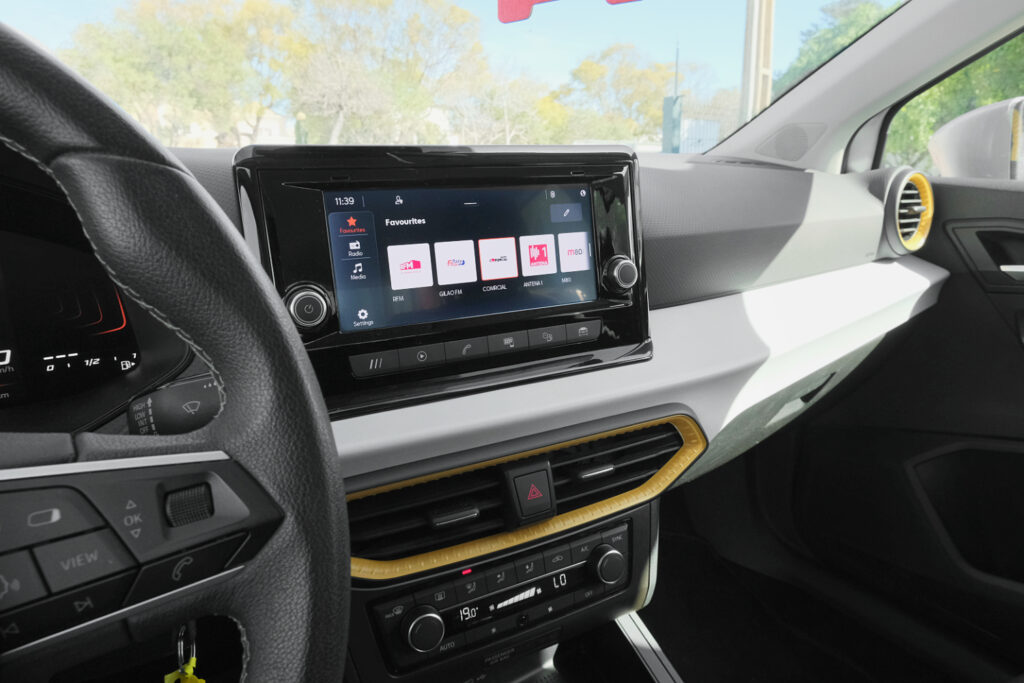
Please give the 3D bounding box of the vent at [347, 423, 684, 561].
[{"bbox_3d":[0.001,0.096,0.433,0.288,0.049,0.042,-8,6,-27],"label":"vent"}]

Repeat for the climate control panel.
[{"bbox_3d":[0.004,0.171,0.448,0.204,0.054,0.028,-8,1,-27],"label":"climate control panel"}]

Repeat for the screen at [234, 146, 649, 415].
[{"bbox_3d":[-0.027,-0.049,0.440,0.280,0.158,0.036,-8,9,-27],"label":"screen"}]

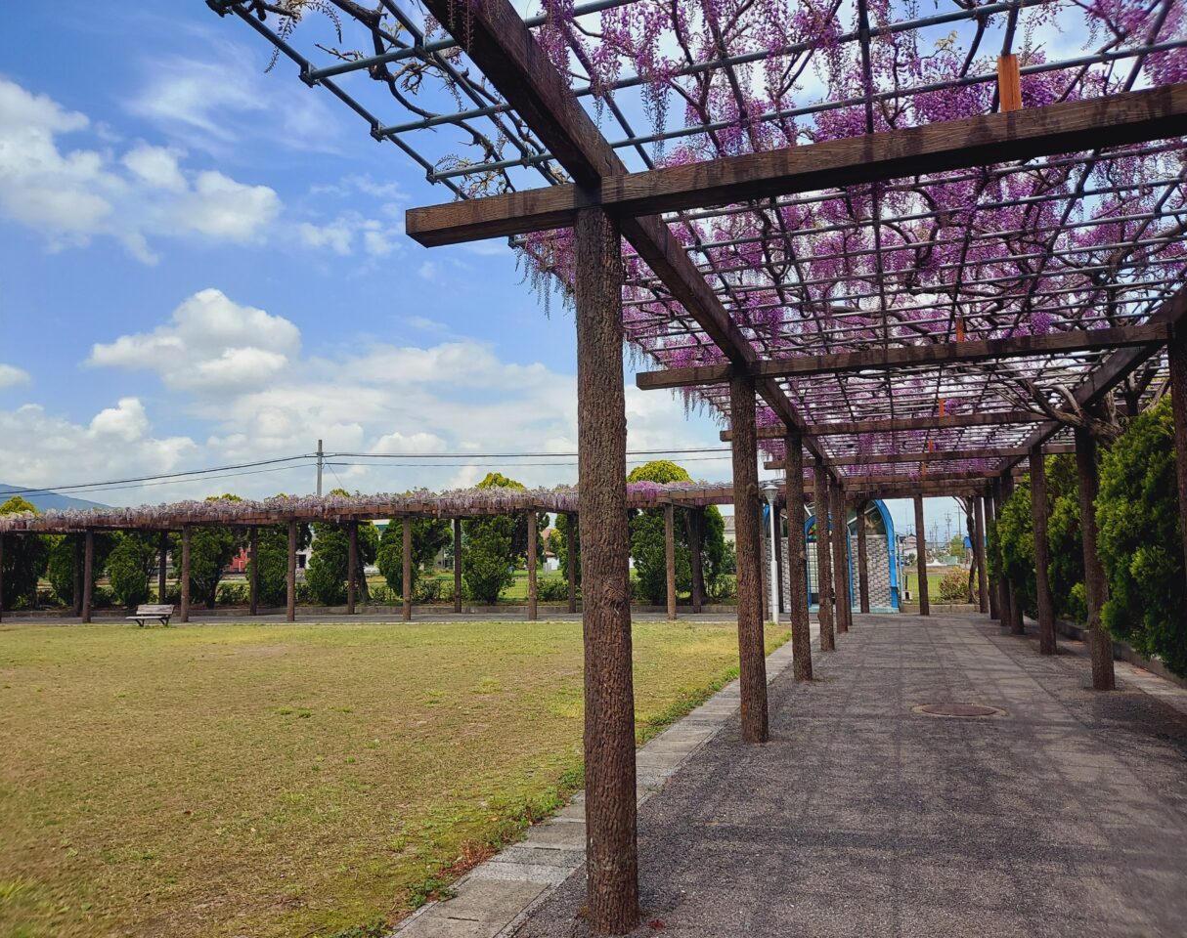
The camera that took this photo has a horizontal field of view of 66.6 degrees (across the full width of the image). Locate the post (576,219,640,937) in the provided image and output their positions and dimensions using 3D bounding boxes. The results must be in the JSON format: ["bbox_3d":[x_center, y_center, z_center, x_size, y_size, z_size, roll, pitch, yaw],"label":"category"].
[{"bbox_3d":[0.061,0.378,3.923,0.210,3.074,0.210,-3,-5,18],"label":"post"}]

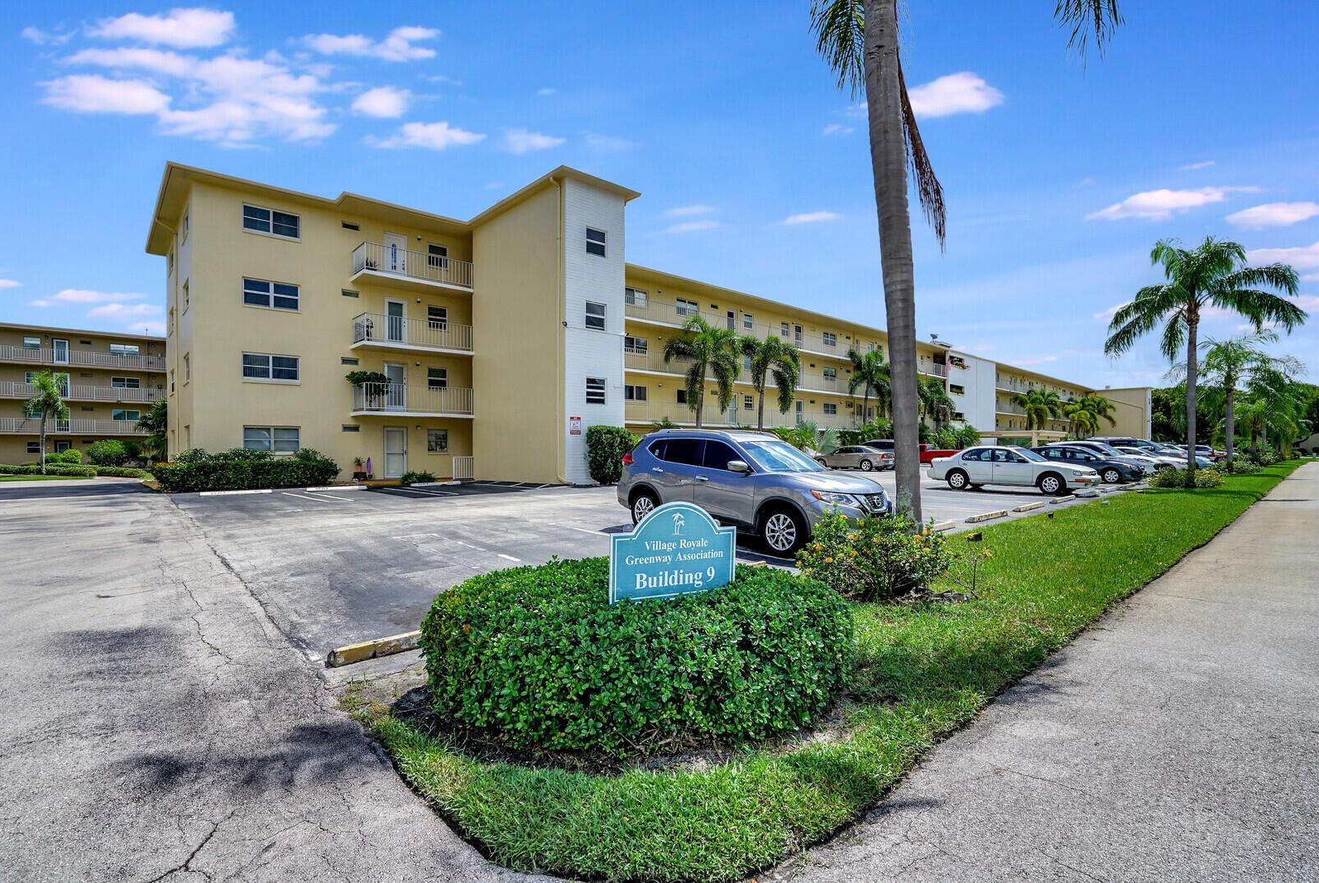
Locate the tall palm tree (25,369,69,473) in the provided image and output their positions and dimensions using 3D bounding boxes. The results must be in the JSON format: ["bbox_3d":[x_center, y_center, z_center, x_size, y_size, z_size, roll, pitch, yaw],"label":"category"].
[{"bbox_3d":[-30.500,-0.980,29.300,1.750,5.200,1.750,0,0,-41],"label":"tall palm tree"}]

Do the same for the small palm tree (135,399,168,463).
[{"bbox_3d":[-36.476,-0.665,43.008,3.100,5.000,3.100,1,-1,-42],"label":"small palm tree"}]

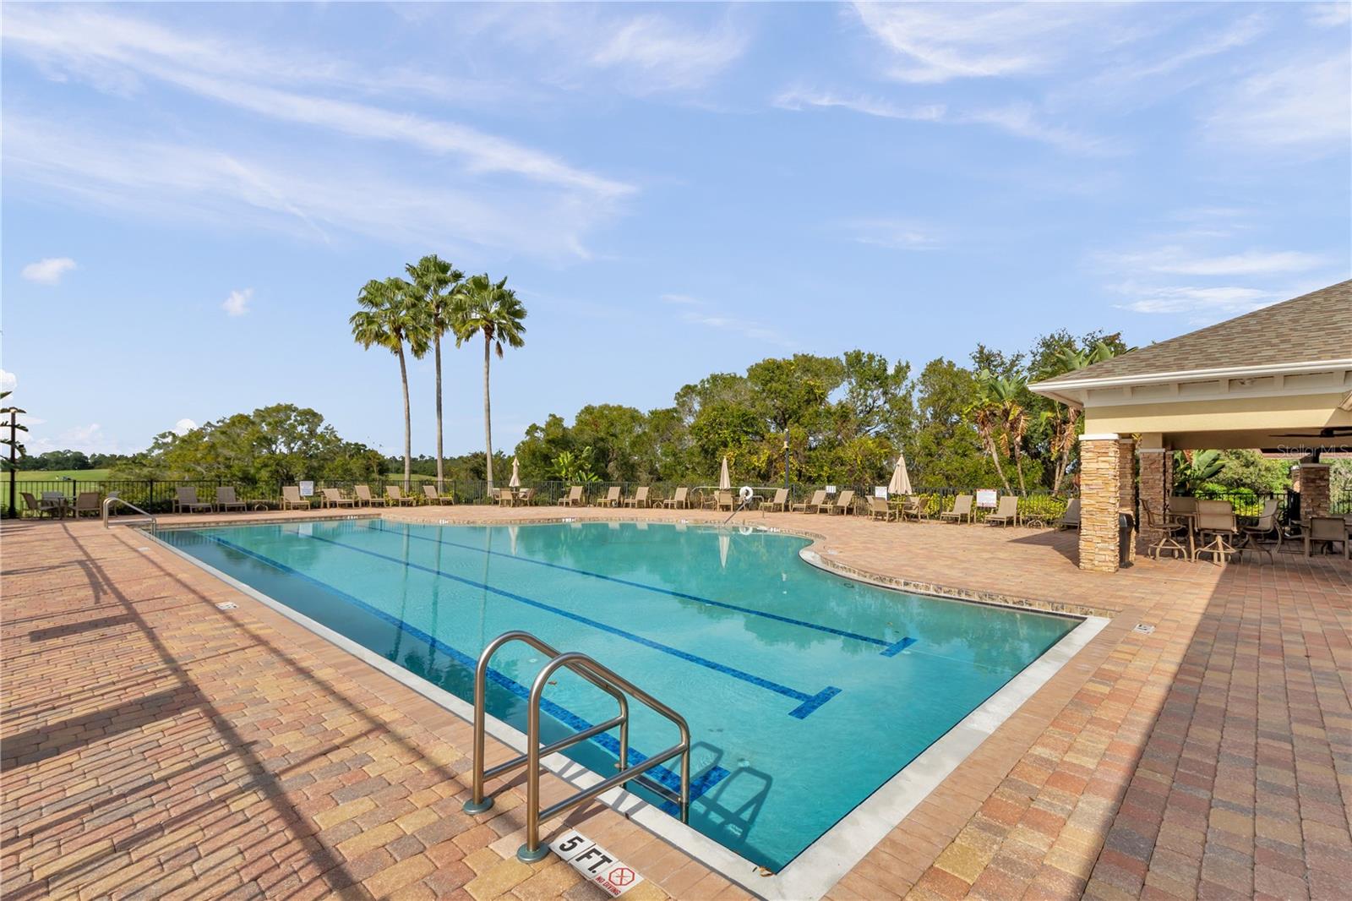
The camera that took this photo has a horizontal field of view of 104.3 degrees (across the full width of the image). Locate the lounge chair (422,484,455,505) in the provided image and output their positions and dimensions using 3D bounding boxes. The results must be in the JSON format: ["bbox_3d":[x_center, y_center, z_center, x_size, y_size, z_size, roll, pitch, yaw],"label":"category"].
[{"bbox_3d":[-11.364,2.139,25.195,1.600,0.920,0.660,-1,-2,40],"label":"lounge chair"}]

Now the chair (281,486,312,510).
[{"bbox_3d":[-15.640,1.973,21.642,1.466,0.929,0.711,-1,-3,39],"label":"chair"}]

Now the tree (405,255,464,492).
[{"bbox_3d":[-12.877,-3.718,28.310,3.200,12.800,3.200,0,-2,0],"label":"tree"}]

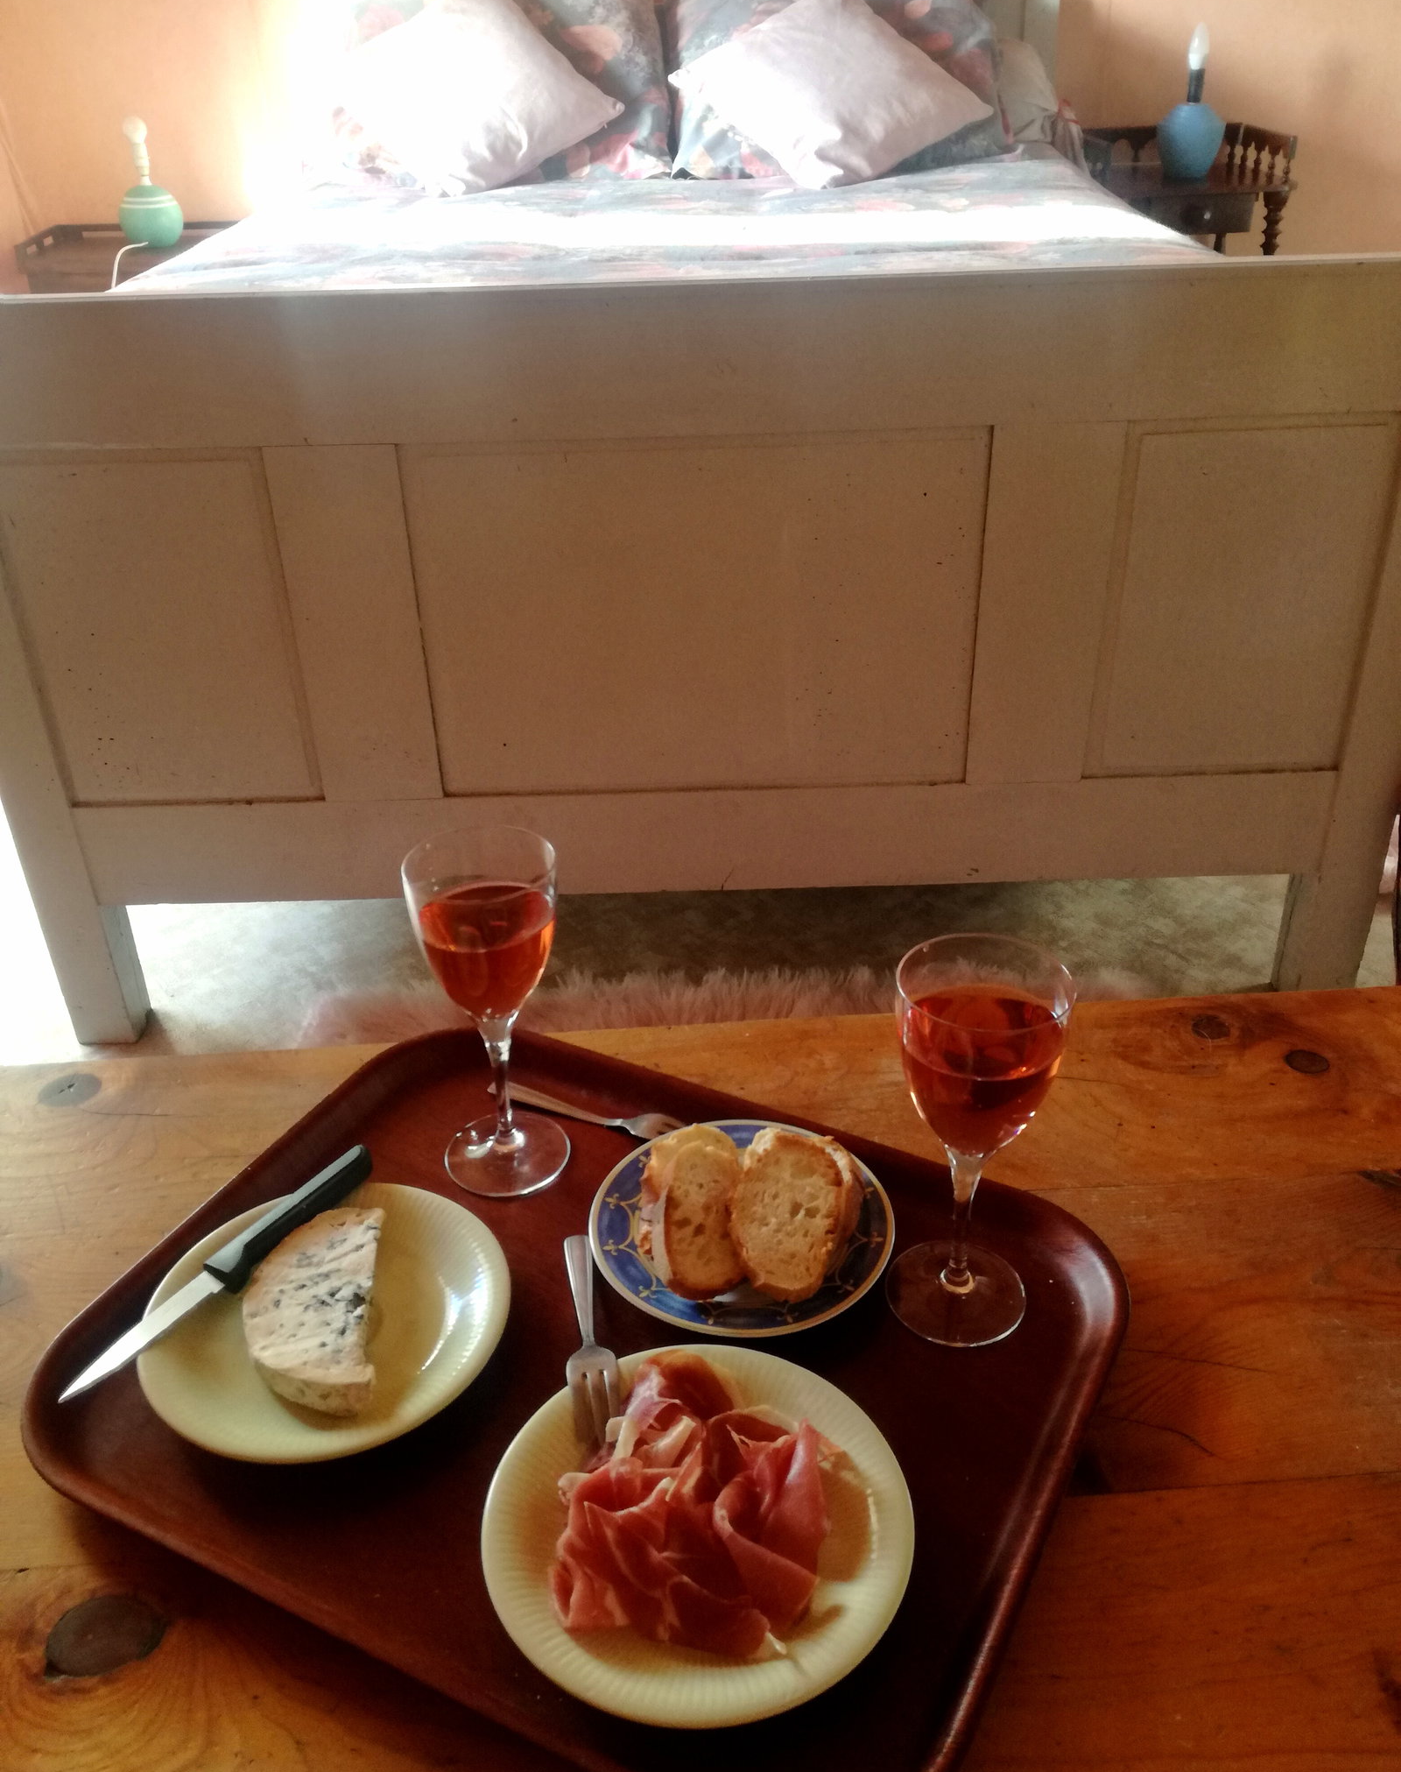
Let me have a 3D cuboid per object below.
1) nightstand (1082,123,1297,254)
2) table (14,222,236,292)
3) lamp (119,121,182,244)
[{"bbox_3d":[0.967,-1.157,3.103,0.363,0.804,0.350,-1,30,1],"label":"nightstand"},{"bbox_3d":[-1.143,-1.059,3.171,0.440,0.668,0.330,-1,30,1],"label":"table"},{"bbox_3d":[-1.128,-1.431,2.966,0.130,0.236,0.130,-1,30,1],"label":"lamp"}]

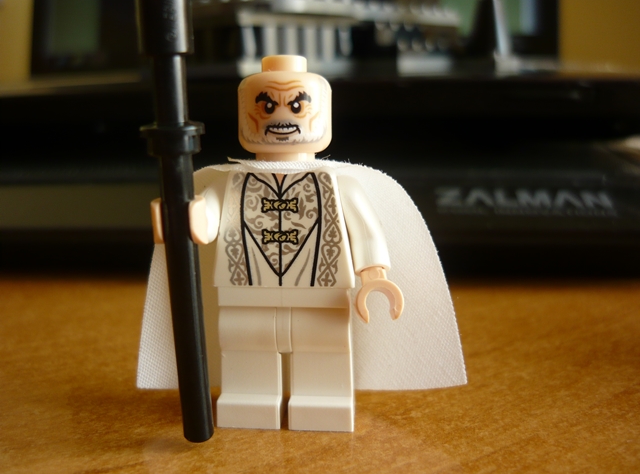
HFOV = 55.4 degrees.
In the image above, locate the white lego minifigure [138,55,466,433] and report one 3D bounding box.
[{"bbox_3d":[-0.004,0.001,0.067,0.042,0.040,0.022,1,9,8],"label":"white lego minifigure"}]

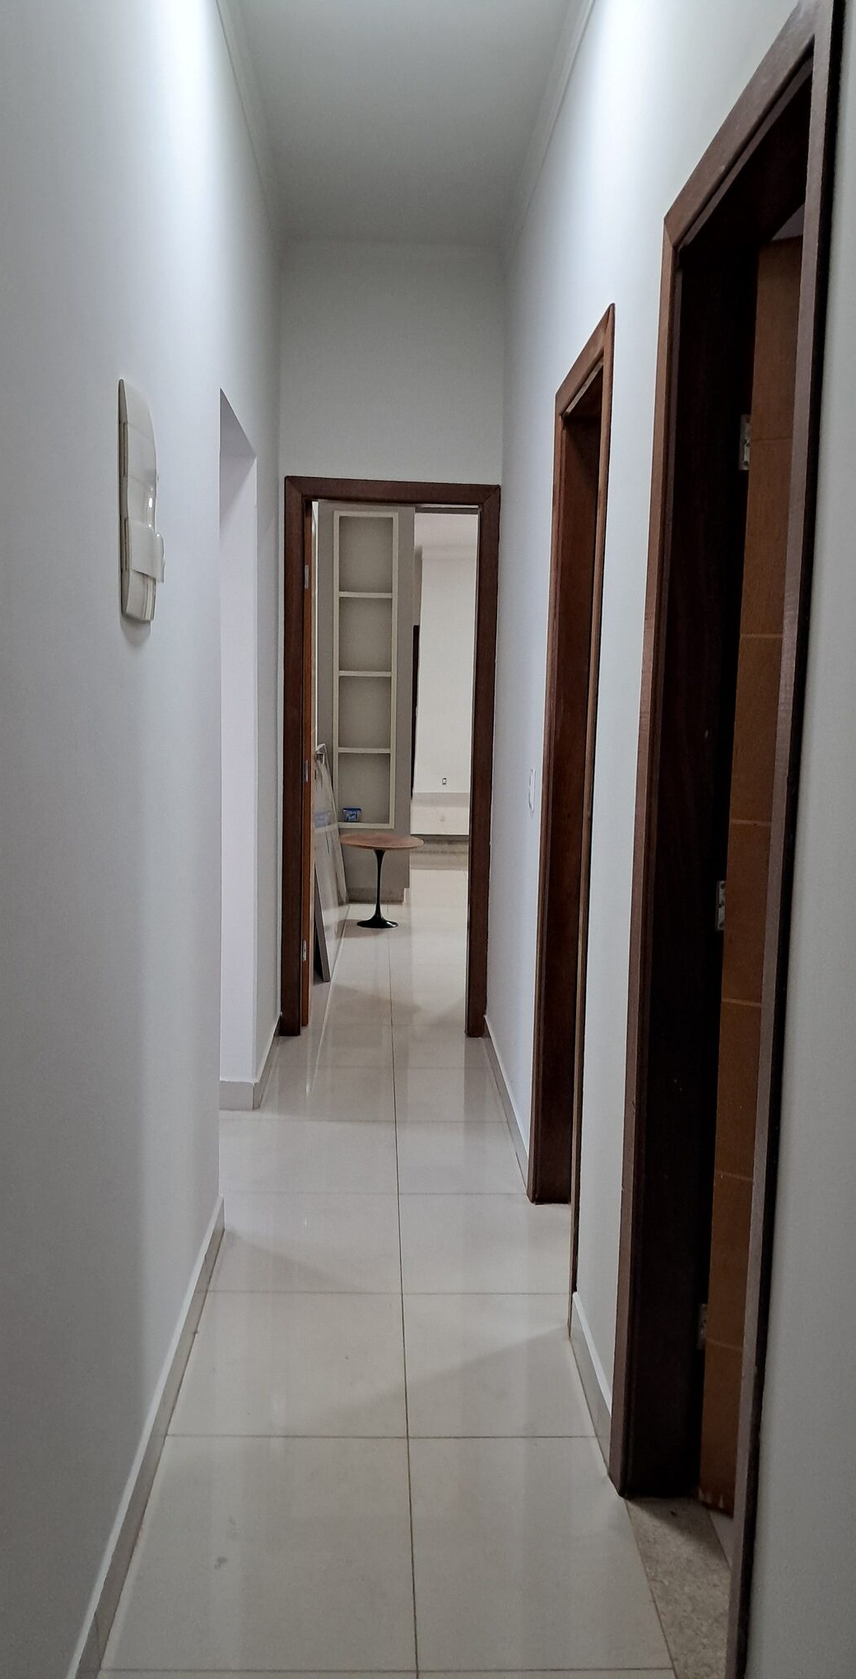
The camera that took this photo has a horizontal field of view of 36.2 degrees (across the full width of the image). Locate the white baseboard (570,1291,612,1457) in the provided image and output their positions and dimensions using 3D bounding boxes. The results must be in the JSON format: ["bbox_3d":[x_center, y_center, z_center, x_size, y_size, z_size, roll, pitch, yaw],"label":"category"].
[{"bbox_3d":[0.331,1.077,2.632,0.015,0.110,0.480,1,7,-2],"label":"white baseboard"}]

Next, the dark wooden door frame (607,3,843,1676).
[{"bbox_3d":[0.450,0.122,1.860,0.155,2.195,0.820,1,7,-2],"label":"dark wooden door frame"}]

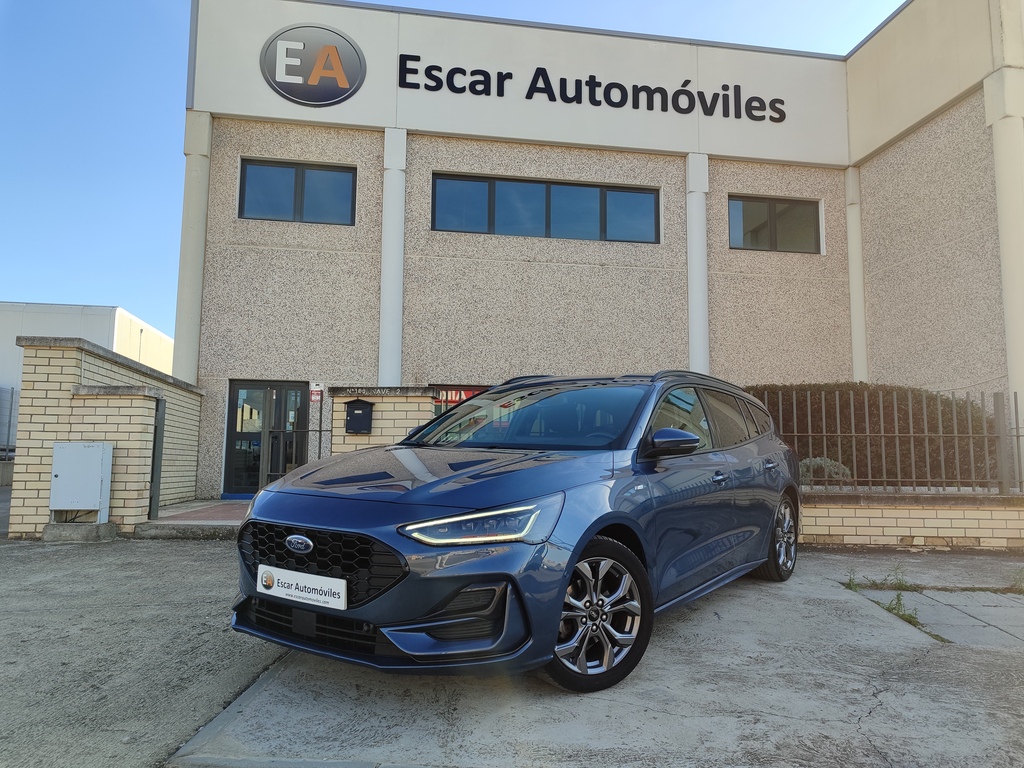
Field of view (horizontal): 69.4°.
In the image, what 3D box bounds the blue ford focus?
[{"bbox_3d":[0.527,0.633,4.728,1.870,1.470,4.680,-2,-4,36],"label":"blue ford focus"}]

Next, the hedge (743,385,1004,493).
[{"bbox_3d":[4.244,0.634,8.984,3.150,1.330,1.100,0,-6,7],"label":"hedge"}]

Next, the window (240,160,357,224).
[{"bbox_3d":[-3.921,-3.506,13.588,2.057,1.090,0.120,1,-6,-10],"label":"window"}]

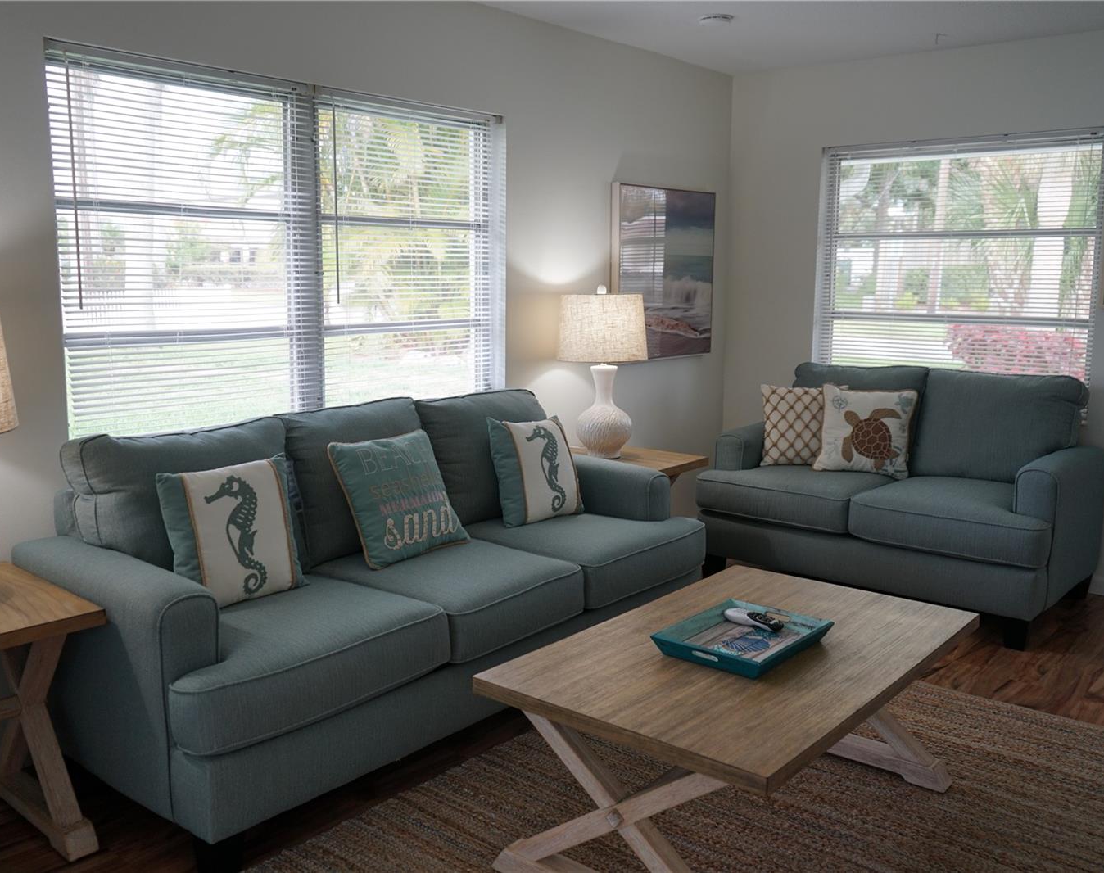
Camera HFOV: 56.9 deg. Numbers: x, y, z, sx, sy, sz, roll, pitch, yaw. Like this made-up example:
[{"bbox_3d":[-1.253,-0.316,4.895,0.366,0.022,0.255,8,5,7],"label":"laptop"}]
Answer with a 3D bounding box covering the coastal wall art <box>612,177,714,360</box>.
[{"bbox_3d":[0.570,-0.817,5.143,0.050,0.845,0.850,8,12,40],"label":"coastal wall art"}]

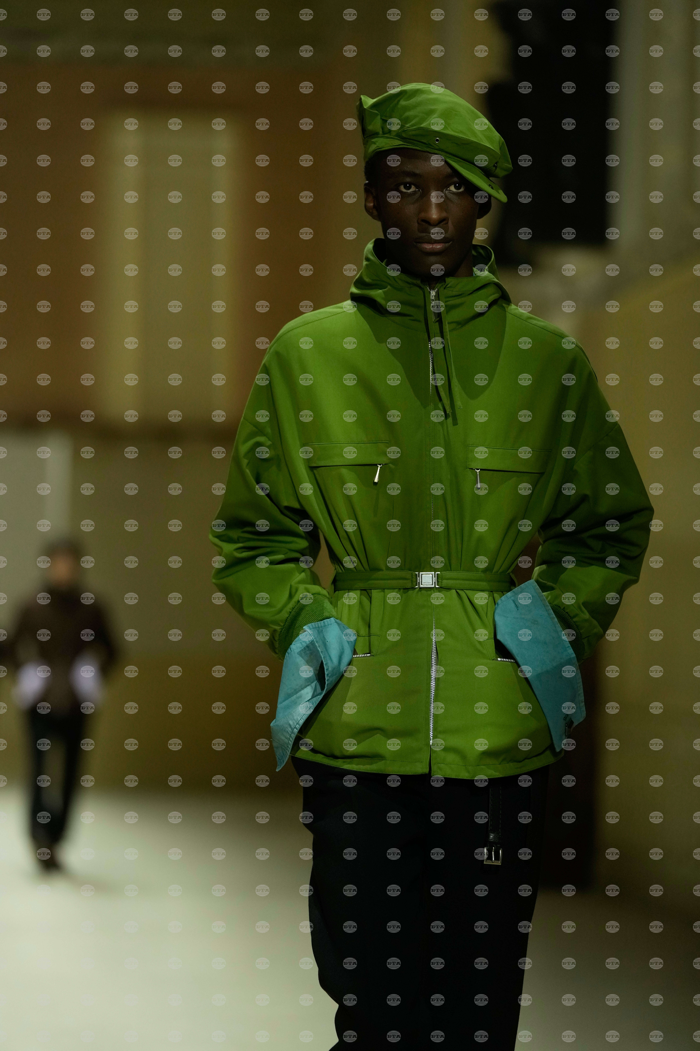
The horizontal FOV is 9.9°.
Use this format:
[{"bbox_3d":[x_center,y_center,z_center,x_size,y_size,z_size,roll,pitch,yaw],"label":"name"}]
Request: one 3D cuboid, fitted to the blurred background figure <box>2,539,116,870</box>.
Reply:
[{"bbox_3d":[-1.639,1.009,22.700,0.620,1.870,0.450,0,-2,-6],"label":"blurred background figure"}]

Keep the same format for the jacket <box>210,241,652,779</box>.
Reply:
[{"bbox_3d":[0.115,-0.022,5.650,0.620,0.750,0.340,0,-2,-3],"label":"jacket"}]

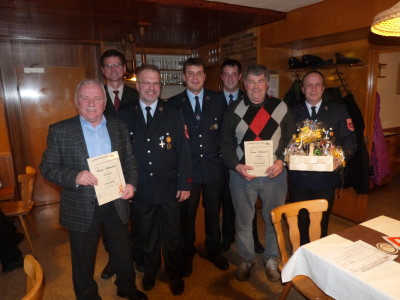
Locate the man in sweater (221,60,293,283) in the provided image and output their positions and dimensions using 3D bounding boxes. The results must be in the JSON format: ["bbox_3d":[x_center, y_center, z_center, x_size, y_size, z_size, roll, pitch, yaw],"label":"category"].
[{"bbox_3d":[0.463,0.212,2.327,0.580,1.730,0.440,-1,10,6],"label":"man in sweater"}]

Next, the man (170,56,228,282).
[{"bbox_3d":[-0.004,0.145,2.526,0.550,1.820,0.380,-2,10,-3],"label":"man"}]

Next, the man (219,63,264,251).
[{"bbox_3d":[0.353,0.082,2.790,0.540,1.830,0.360,-1,10,5],"label":"man"}]

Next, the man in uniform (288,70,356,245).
[{"bbox_3d":[1.117,0.131,2.722,0.580,1.710,0.460,3,11,24],"label":"man in uniform"}]

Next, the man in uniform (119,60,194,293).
[{"bbox_3d":[-0.341,0.243,2.267,0.580,1.740,0.380,0,10,10],"label":"man in uniform"}]

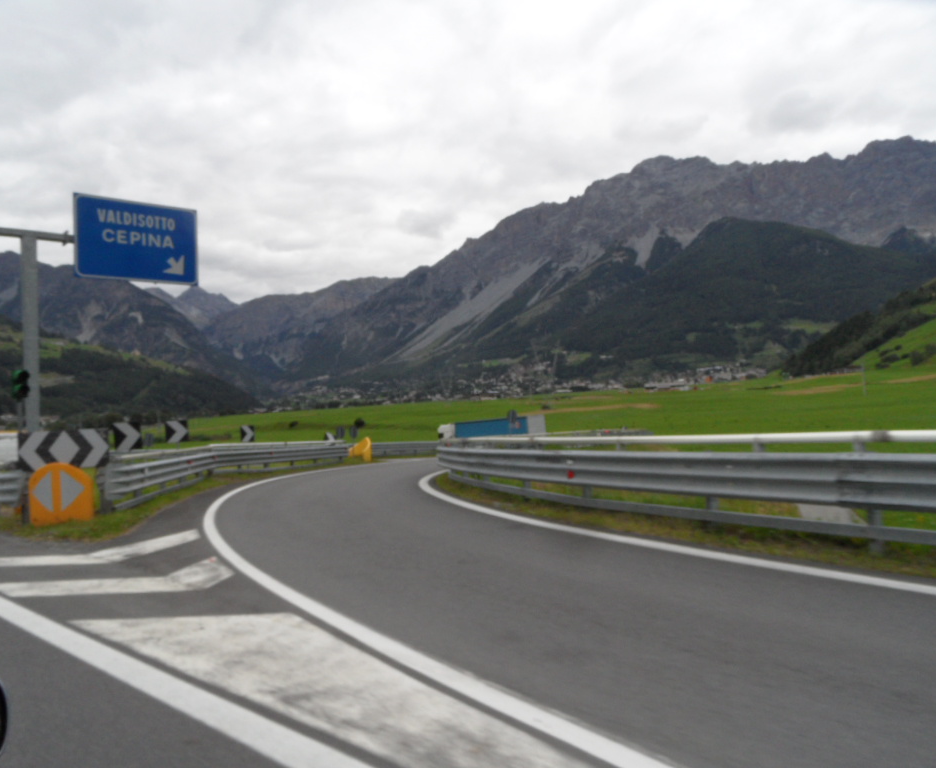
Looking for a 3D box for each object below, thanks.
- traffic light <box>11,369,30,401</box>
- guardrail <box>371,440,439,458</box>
[{"bbox_3d":[-7.626,0.009,12.100,0.320,0.530,0.240,-4,-3,38],"label":"traffic light"},{"bbox_3d":[-3.873,4.090,44.000,4.600,0.860,0.300,-1,-3,-18],"label":"guardrail"}]

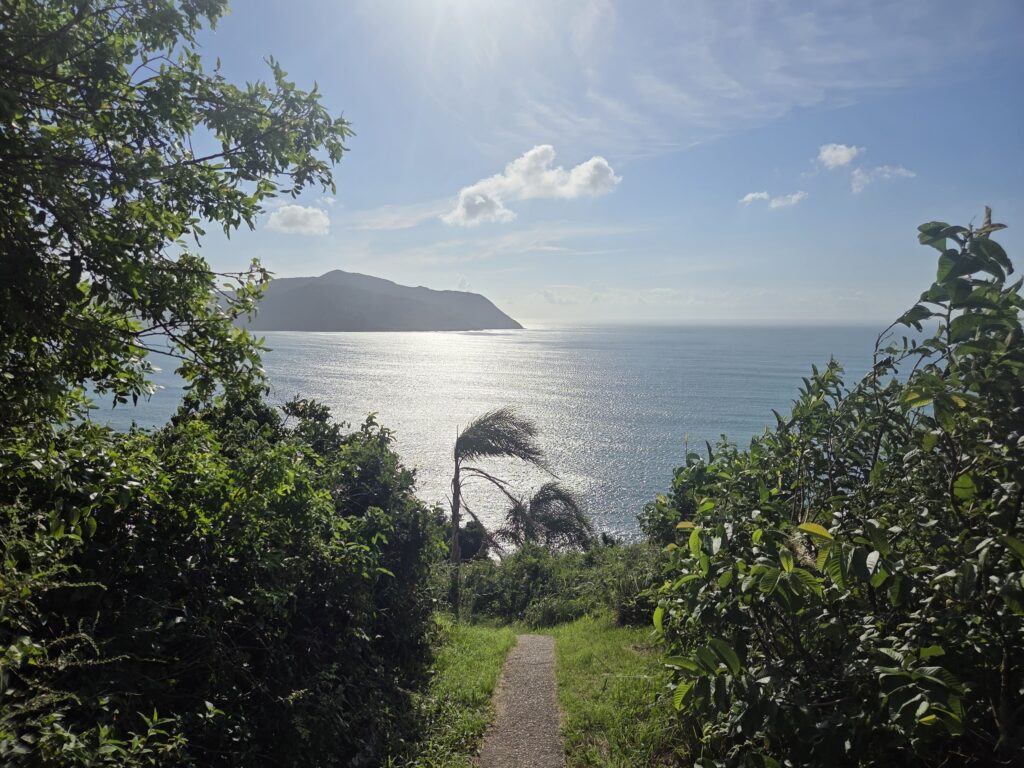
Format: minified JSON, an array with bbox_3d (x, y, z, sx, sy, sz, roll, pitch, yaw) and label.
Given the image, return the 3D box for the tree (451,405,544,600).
[{"bbox_3d":[-0.250,2.800,15.000,2.250,4.650,1.700,0,5,0],"label":"tree"}]

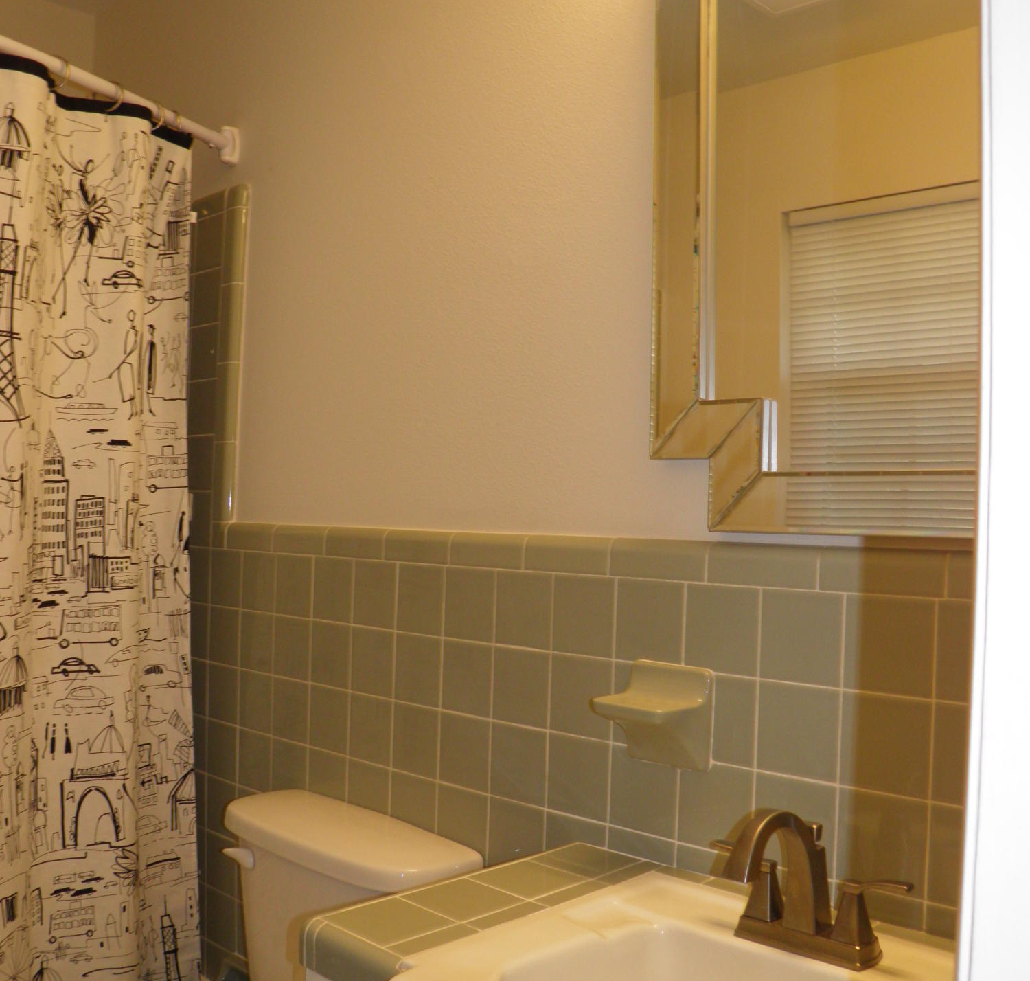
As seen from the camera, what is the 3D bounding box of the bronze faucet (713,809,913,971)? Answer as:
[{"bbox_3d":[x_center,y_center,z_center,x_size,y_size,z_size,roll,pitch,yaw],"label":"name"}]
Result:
[{"bbox_3d":[0.267,0.391,1.103,0.231,0.158,0.187,0,-3,42],"label":"bronze faucet"}]

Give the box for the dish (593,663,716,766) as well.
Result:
[{"bbox_3d":[0.169,0.285,1.392,0.124,0.123,0.095,0,-3,42],"label":"dish"}]

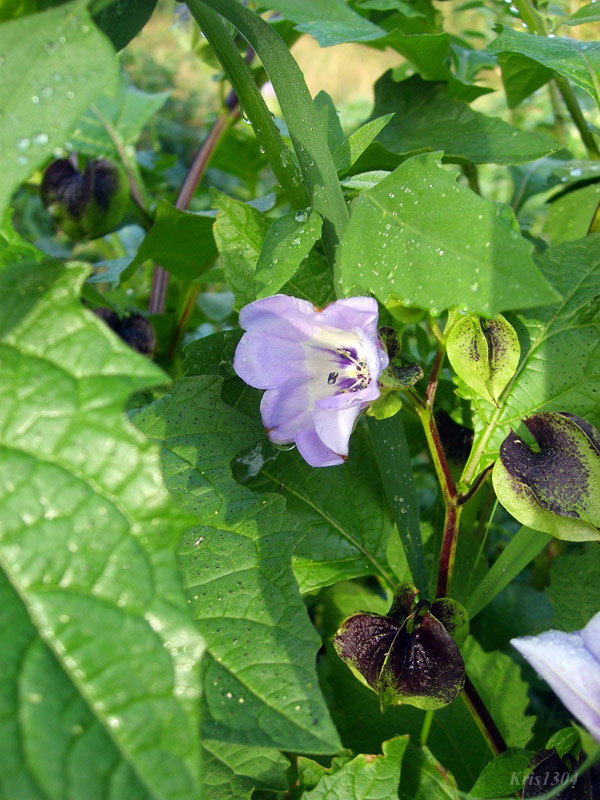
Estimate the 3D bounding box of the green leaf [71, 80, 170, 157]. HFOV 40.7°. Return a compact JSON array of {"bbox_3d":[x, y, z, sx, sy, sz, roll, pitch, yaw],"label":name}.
[{"bbox_3d":[-0.092,-0.141,0.405,0.054,0.040,0.030,-2,23,-6],"label":"green leaf"}]

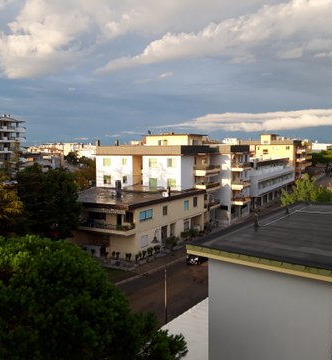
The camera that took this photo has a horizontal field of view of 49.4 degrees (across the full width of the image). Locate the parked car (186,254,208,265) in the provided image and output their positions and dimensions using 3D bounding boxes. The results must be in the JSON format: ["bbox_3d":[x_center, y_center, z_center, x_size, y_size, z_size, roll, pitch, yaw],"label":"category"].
[{"bbox_3d":[4.263,9.351,45.096,1.750,1.470,4.200,3,7,32],"label":"parked car"}]

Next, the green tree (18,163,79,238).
[{"bbox_3d":[-14.075,4.056,43.596,7.800,12.300,7.800,3,7,32],"label":"green tree"}]

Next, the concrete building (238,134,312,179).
[{"bbox_3d":[39.100,-7.129,132.933,22.000,17.300,29.000,3,7,32],"label":"concrete building"}]

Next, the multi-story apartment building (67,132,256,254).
[{"bbox_3d":[-0.388,0.135,63.284,18.800,16.300,38.000,3,7,32],"label":"multi-story apartment building"}]

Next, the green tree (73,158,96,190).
[{"bbox_3d":[-18.311,0.835,82.467,7.000,11.200,7.000,3,7,32],"label":"green tree"}]

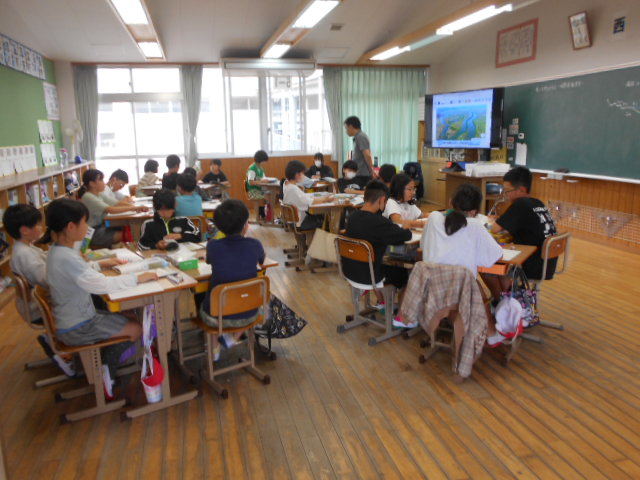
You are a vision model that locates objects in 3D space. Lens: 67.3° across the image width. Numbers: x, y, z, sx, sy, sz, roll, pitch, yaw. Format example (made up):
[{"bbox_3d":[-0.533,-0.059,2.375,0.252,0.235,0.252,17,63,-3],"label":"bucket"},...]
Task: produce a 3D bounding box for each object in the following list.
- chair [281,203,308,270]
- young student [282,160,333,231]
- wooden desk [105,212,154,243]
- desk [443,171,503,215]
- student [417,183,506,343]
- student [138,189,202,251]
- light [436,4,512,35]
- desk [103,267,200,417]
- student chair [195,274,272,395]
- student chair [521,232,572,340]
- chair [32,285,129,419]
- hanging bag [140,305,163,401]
[{"bbox_3d":[-0.136,-0.031,5.150,0.412,0.667,0.369,-8,14,-29],"label":"chair"},{"bbox_3d":[-0.065,-0.276,5.134,0.511,1.150,0.405,-8,14,-28],"label":"young student"},{"bbox_3d":[-1.850,0.036,5.012,0.450,0.660,0.620,-2,13,-3],"label":"wooden desk"},{"bbox_3d":[2.517,-0.701,7.717,0.680,0.710,1.250,-4,13,-14],"label":"desk"},{"bbox_3d":[0.914,0.215,3.002,0.470,1.080,0.600,7,15,33],"label":"student"},{"bbox_3d":[-1.091,0.139,3.675,0.430,1.015,0.550,-9,15,-31],"label":"student"},{"bbox_3d":[1.735,-2.526,5.493,0.250,0.100,1.240,-4,13,-14],"label":"light"},{"bbox_3d":[-1.001,0.520,2.768,0.440,0.645,0.650,-9,15,-32],"label":"desk"},{"bbox_3d":[-0.523,0.500,2.796,0.372,0.667,0.419,-9,15,-33],"label":"student chair"},{"bbox_3d":[1.507,0.313,3.418,0.350,0.679,0.410,-10,16,-35],"label":"student chair"},{"bbox_3d":[-1.249,0.522,2.542,0.450,0.720,0.380,-10,15,-34],"label":"chair"},{"bbox_3d":[-0.874,0.597,2.509,0.120,0.530,0.090,-9,15,-32],"label":"hanging bag"}]

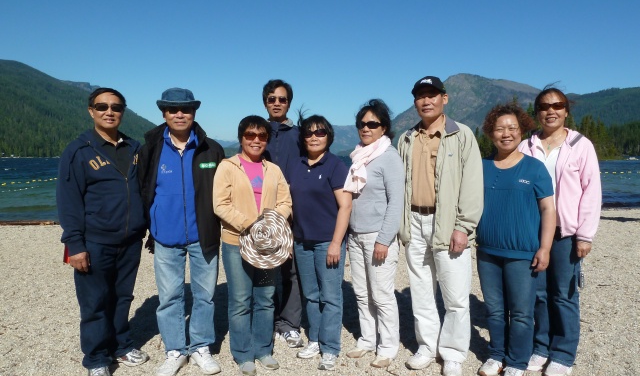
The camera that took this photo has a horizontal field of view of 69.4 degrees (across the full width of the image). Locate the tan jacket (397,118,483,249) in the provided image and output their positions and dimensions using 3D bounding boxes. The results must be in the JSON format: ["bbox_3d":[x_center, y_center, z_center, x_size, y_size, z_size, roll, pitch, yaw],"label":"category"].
[{"bbox_3d":[0.720,-0.027,2.775,0.490,0.745,0.290,2,5,28],"label":"tan jacket"}]

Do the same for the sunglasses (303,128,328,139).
[{"bbox_3d":[-0.028,-0.337,2.853,0.145,0.048,0.145,1,4,9],"label":"sunglasses"}]

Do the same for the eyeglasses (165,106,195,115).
[{"bbox_3d":[-0.815,-0.441,2.670,0.148,0.046,0.140,-1,4,-20],"label":"eyeglasses"}]

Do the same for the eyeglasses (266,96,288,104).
[{"bbox_3d":[-0.284,-0.582,3.120,0.143,0.048,0.140,0,4,-3],"label":"eyeglasses"}]

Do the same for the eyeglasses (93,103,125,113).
[{"bbox_3d":[-1.167,-0.435,2.540,0.152,0.048,0.140,0,3,-31],"label":"eyeglasses"}]

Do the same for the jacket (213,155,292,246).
[{"bbox_3d":[-0.408,0.075,2.792,0.470,0.530,0.330,-1,4,-13],"label":"jacket"}]

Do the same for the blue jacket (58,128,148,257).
[{"bbox_3d":[-1.297,0.033,2.769,0.500,0.710,0.300,-3,5,-36],"label":"blue jacket"}]

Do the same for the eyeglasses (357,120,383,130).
[{"bbox_3d":[0.320,-0.376,2.810,0.146,0.050,0.140,3,5,34],"label":"eyeglasses"}]

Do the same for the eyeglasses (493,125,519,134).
[{"bbox_3d":[1.045,-0.327,2.583,0.142,0.045,0.140,2,4,24],"label":"eyeglasses"}]

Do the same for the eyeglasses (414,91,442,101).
[{"bbox_3d":[0.650,-0.536,2.720,0.143,0.044,0.140,2,5,32],"label":"eyeglasses"}]

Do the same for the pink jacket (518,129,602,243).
[{"bbox_3d":[1.404,-0.015,2.756,0.480,0.640,0.290,3,5,33],"label":"pink jacket"}]

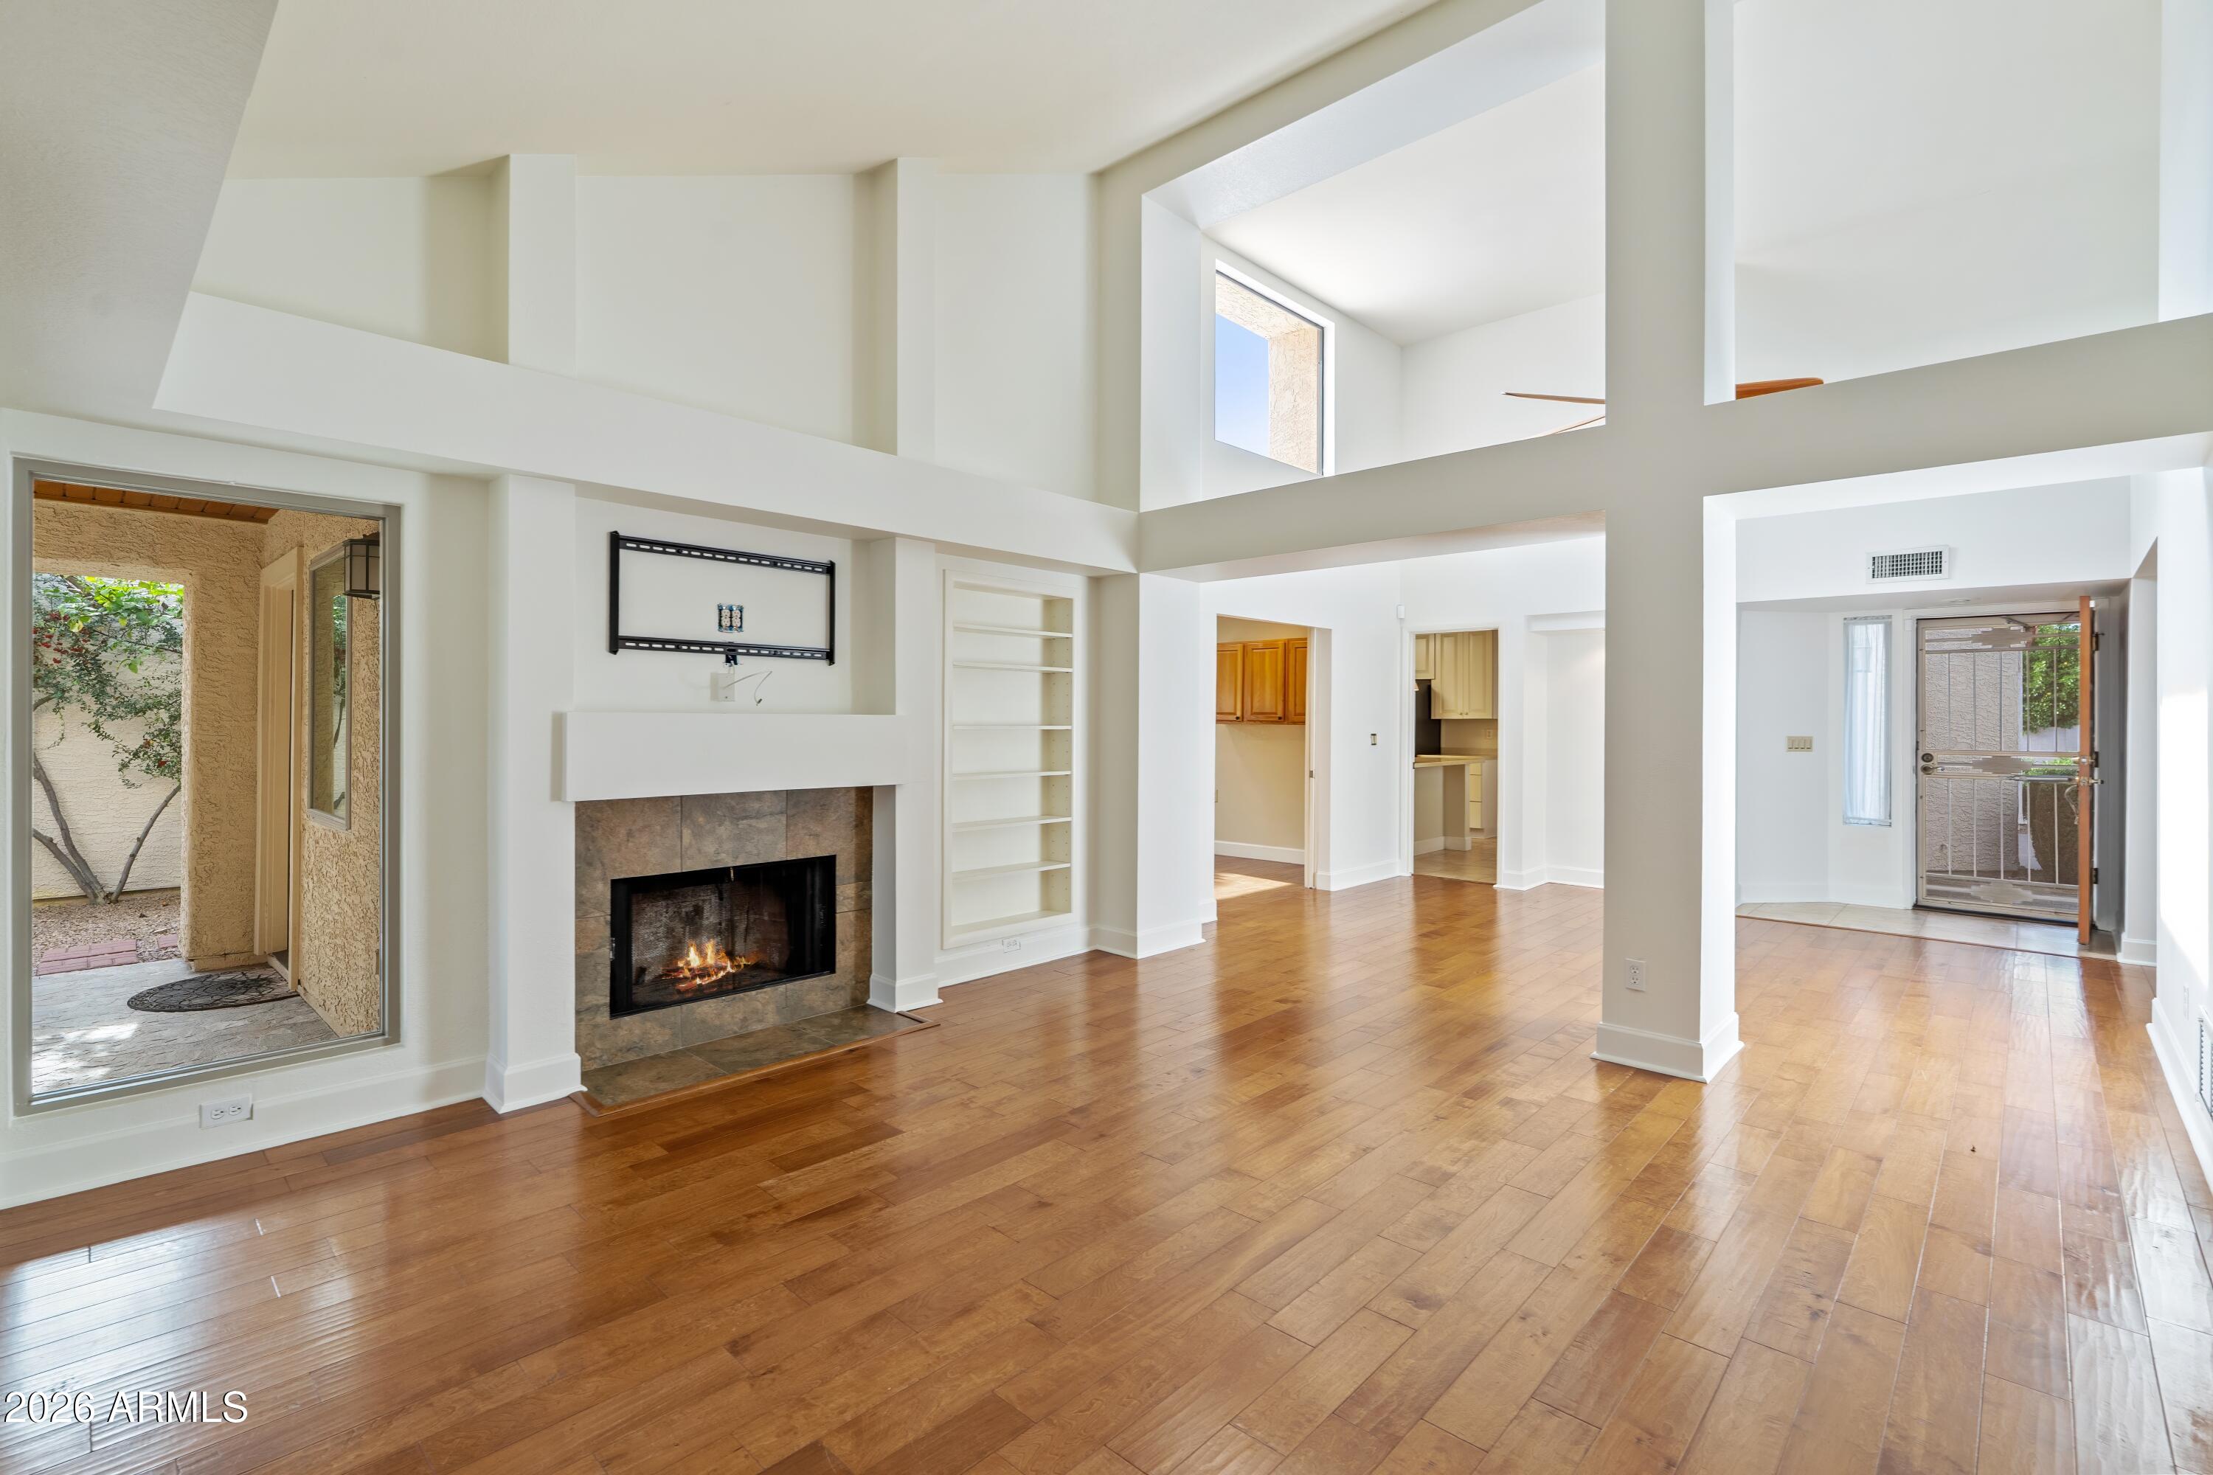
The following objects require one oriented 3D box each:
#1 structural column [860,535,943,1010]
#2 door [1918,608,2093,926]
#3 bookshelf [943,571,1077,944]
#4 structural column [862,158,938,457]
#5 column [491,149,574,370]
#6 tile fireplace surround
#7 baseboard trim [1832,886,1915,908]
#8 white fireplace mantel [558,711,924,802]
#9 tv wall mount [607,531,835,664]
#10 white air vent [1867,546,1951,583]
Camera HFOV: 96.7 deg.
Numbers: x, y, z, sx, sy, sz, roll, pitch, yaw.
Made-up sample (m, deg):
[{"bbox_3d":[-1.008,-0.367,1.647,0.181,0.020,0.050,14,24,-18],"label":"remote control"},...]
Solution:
[{"bbox_3d":[-0.927,0.165,4.495,0.220,2.105,0.232,1,1,43],"label":"structural column"},{"bbox_3d":[6.060,0.191,6.675,0.890,2.030,0.045,1,1,43],"label":"door"},{"bbox_3d":[-0.561,0.118,5.231,0.290,1.850,0.945,1,1,43],"label":"bookshelf"},{"bbox_3d":[-0.920,-1.917,4.467,0.205,1.390,0.205,1,1,43],"label":"structural column"},{"bbox_3d":[-1.963,-1.596,3.372,0.205,0.770,0.206,1,1,43],"label":"column"},{"bbox_3d":[-1.517,0.714,4.025,0.057,1.015,1.280,1,1,43],"label":"tile fireplace surround"},{"bbox_3d":[5.516,1.151,7.107,0.460,0.130,0.020,1,1,43],"label":"baseboard trim"},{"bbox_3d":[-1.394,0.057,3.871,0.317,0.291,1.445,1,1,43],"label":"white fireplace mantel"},{"bbox_3d":[-1.521,-0.540,3.984,0.042,0.453,0.935,1,1,43],"label":"tv wall mount"},{"bbox_3d":[4.914,-1.059,6.034,0.398,0.190,0.025,1,1,43],"label":"white air vent"}]

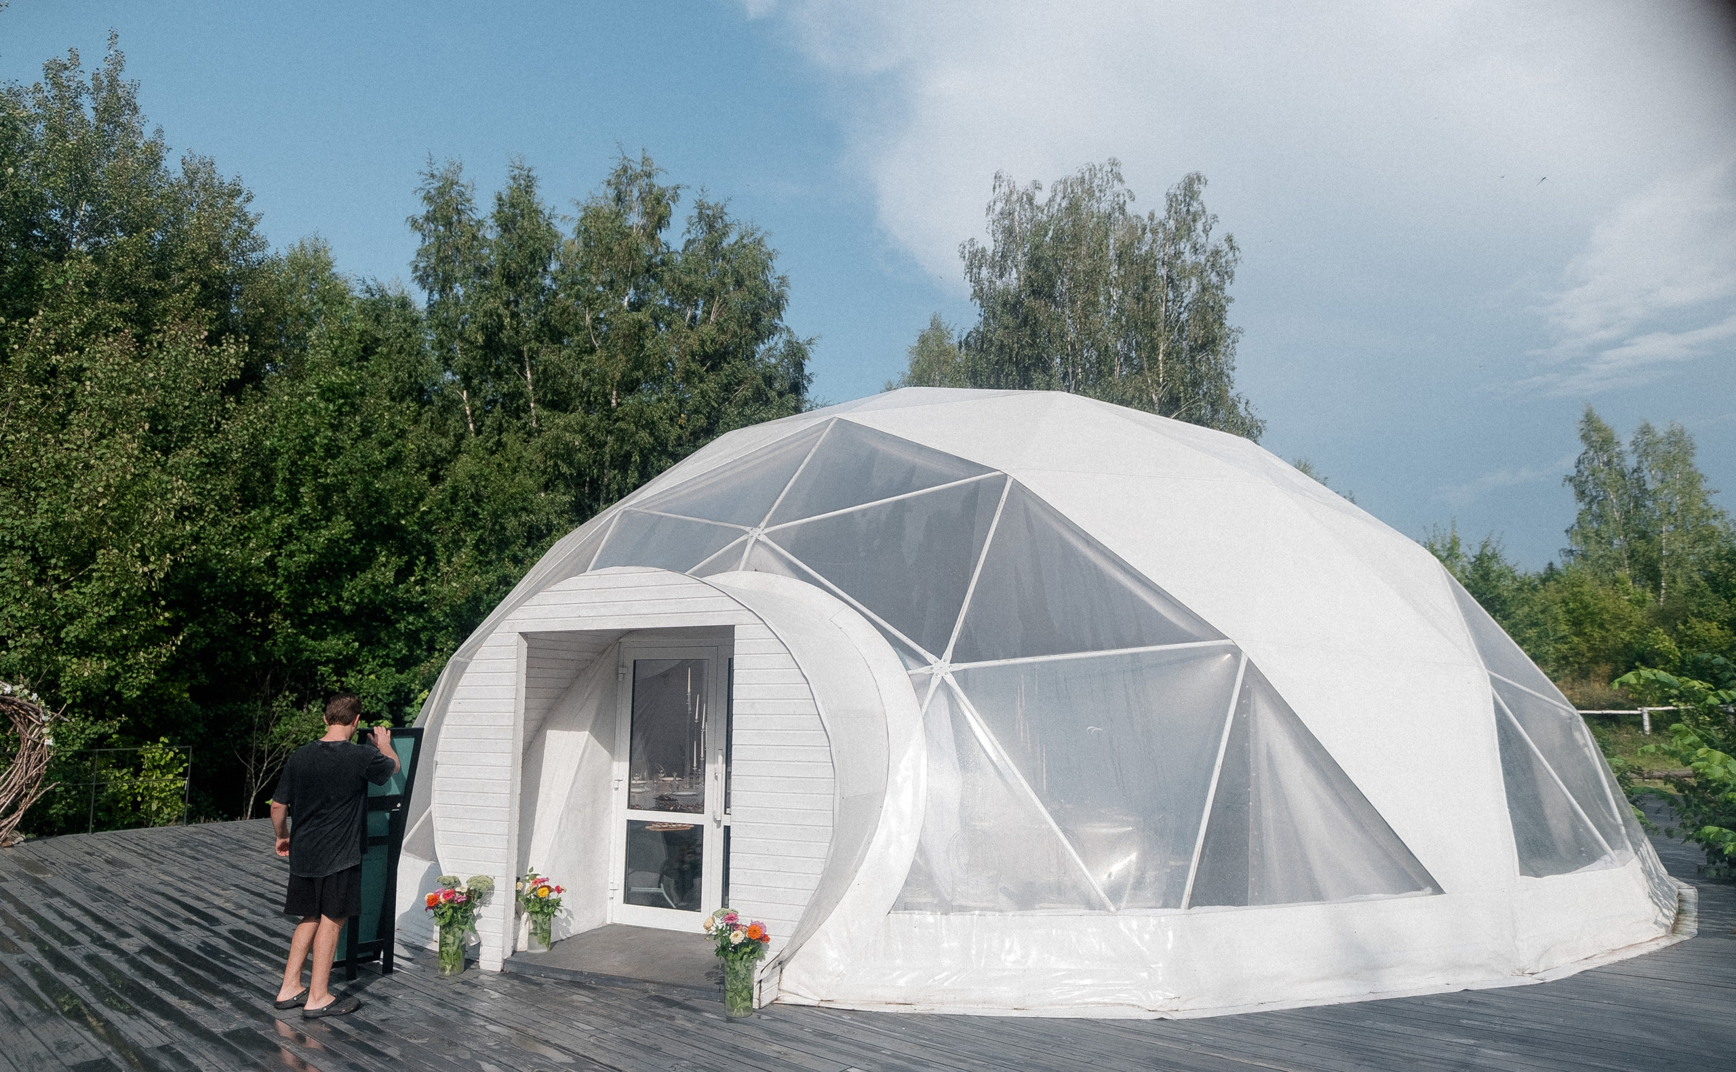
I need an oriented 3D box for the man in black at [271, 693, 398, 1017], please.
[{"bbox_3d":[-3.114,1.803,5.633,0.630,1.740,0.500,-2,-10,12],"label":"man in black"}]

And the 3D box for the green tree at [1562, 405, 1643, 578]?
[{"bbox_3d":[39.400,1.475,50.395,3.800,17.070,3.800,-8,-12,38],"label":"green tree"}]

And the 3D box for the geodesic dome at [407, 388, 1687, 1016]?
[{"bbox_3d":[1.184,1.023,12.522,14.000,5.470,14.000,-4,-10,23],"label":"geodesic dome"}]

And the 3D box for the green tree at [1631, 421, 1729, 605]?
[{"bbox_3d":[42.914,1.912,50.321,4.400,16.150,4.400,-8,-12,40],"label":"green tree"}]

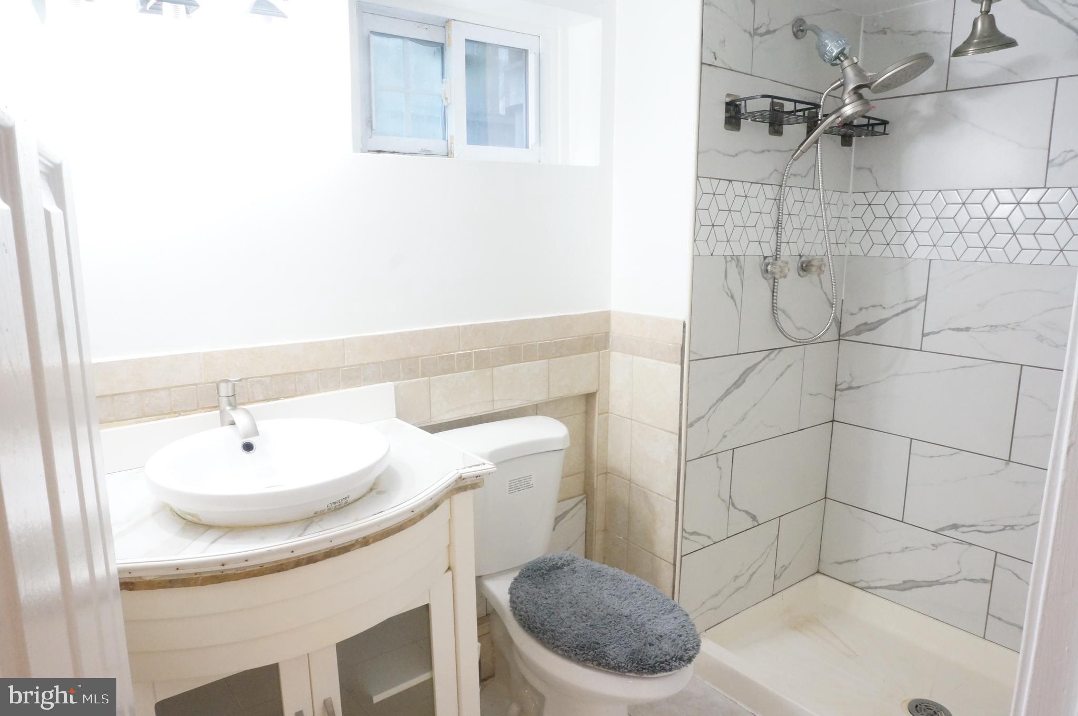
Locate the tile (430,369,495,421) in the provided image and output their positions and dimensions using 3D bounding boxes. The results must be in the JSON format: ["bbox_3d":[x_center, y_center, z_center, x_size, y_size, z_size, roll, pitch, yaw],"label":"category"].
[{"bbox_3d":[-0.218,0.103,2.028,0.203,0.121,0.010,-8,13,-37],"label":"tile"}]

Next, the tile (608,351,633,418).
[{"bbox_3d":[0.269,0.088,2.329,0.010,0.204,0.104,-8,13,-37],"label":"tile"}]

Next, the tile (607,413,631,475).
[{"bbox_3d":[0.268,0.291,2.357,0.010,0.205,0.105,-8,14,-36],"label":"tile"}]

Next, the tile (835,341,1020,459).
[{"bbox_3d":[1.281,0.125,2.425,0.010,0.302,0.586,-8,14,-37],"label":"tile"}]

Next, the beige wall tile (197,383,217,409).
[{"bbox_3d":[-0.741,0.082,1.619,0.052,0.055,0.010,-8,14,-36],"label":"beige wall tile"}]

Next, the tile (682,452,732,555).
[{"bbox_3d":[0.531,0.453,2.266,0.229,0.302,0.010,-7,13,-39],"label":"tile"}]

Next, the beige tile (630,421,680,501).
[{"bbox_3d":[0.360,0.316,2.237,0.010,0.205,0.195,-8,14,-36],"label":"beige tile"}]

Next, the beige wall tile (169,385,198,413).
[{"bbox_3d":[-0.763,0.087,1.543,0.052,0.053,0.010,-8,13,-38],"label":"beige wall tile"}]

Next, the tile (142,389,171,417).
[{"bbox_3d":[-0.822,0.095,1.543,0.051,0.054,0.010,-8,14,-37],"label":"tile"}]

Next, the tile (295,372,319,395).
[{"bbox_3d":[-0.562,0.059,1.738,0.055,0.054,0.010,-8,14,-37],"label":"tile"}]

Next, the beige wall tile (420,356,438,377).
[{"bbox_3d":[-0.300,0.022,1.945,0.050,0.058,0.010,-8,14,-36],"label":"beige wall tile"}]

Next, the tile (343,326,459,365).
[{"bbox_3d":[-0.352,-0.034,1.884,0.331,0.069,0.010,-8,14,-37],"label":"tile"}]

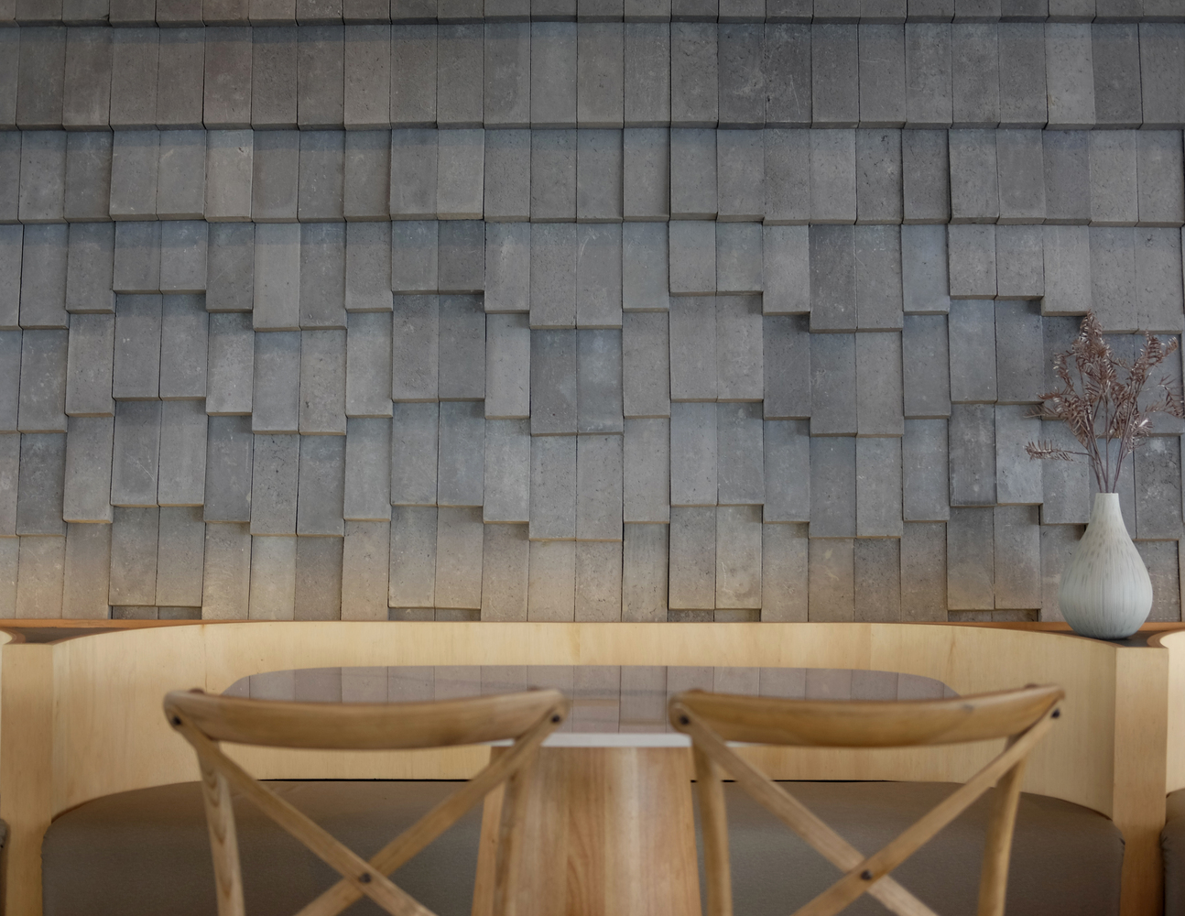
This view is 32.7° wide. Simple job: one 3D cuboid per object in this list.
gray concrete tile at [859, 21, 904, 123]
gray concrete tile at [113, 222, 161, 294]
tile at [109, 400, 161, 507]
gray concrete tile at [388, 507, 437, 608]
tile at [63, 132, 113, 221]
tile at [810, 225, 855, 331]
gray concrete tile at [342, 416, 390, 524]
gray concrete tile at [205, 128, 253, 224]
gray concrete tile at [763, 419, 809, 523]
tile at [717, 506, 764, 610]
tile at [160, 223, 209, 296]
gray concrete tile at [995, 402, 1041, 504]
[{"bbox_3d":[0.591,-0.785,4.160,0.096,0.210,0.040,0,-8,0],"label":"gray concrete tile"},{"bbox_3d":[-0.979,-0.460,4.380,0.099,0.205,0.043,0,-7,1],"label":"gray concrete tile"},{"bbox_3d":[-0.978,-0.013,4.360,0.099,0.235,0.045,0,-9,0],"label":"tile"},{"bbox_3d":[-0.370,0.205,4.189,0.095,0.215,0.043,0,-9,0],"label":"gray concrete tile"},{"bbox_3d":[-1.078,-0.611,4.358,0.099,0.205,0.045,0,-9,0],"label":"tile"},{"bbox_3d":[0.514,-0.394,4.358,0.099,0.230,0.043,0,-7,1],"label":"tile"},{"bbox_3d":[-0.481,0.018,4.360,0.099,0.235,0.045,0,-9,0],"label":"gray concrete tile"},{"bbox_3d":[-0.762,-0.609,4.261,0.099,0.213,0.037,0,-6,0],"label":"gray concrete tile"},{"bbox_3d":[0.416,0.029,4.381,0.100,0.222,0.044,0,-6,0],"label":"gray concrete tile"},{"bbox_3d":[0.315,0.211,4.371,0.099,0.230,0.043,0,-7,1],"label":"tile"},{"bbox_3d":[-0.860,-0.424,4.282,0.098,0.150,0.050,0,-7,1],"label":"tile"},{"bbox_3d":[0.891,-0.007,4.257,0.098,0.216,0.050,0,-7,1],"label":"gray concrete tile"}]

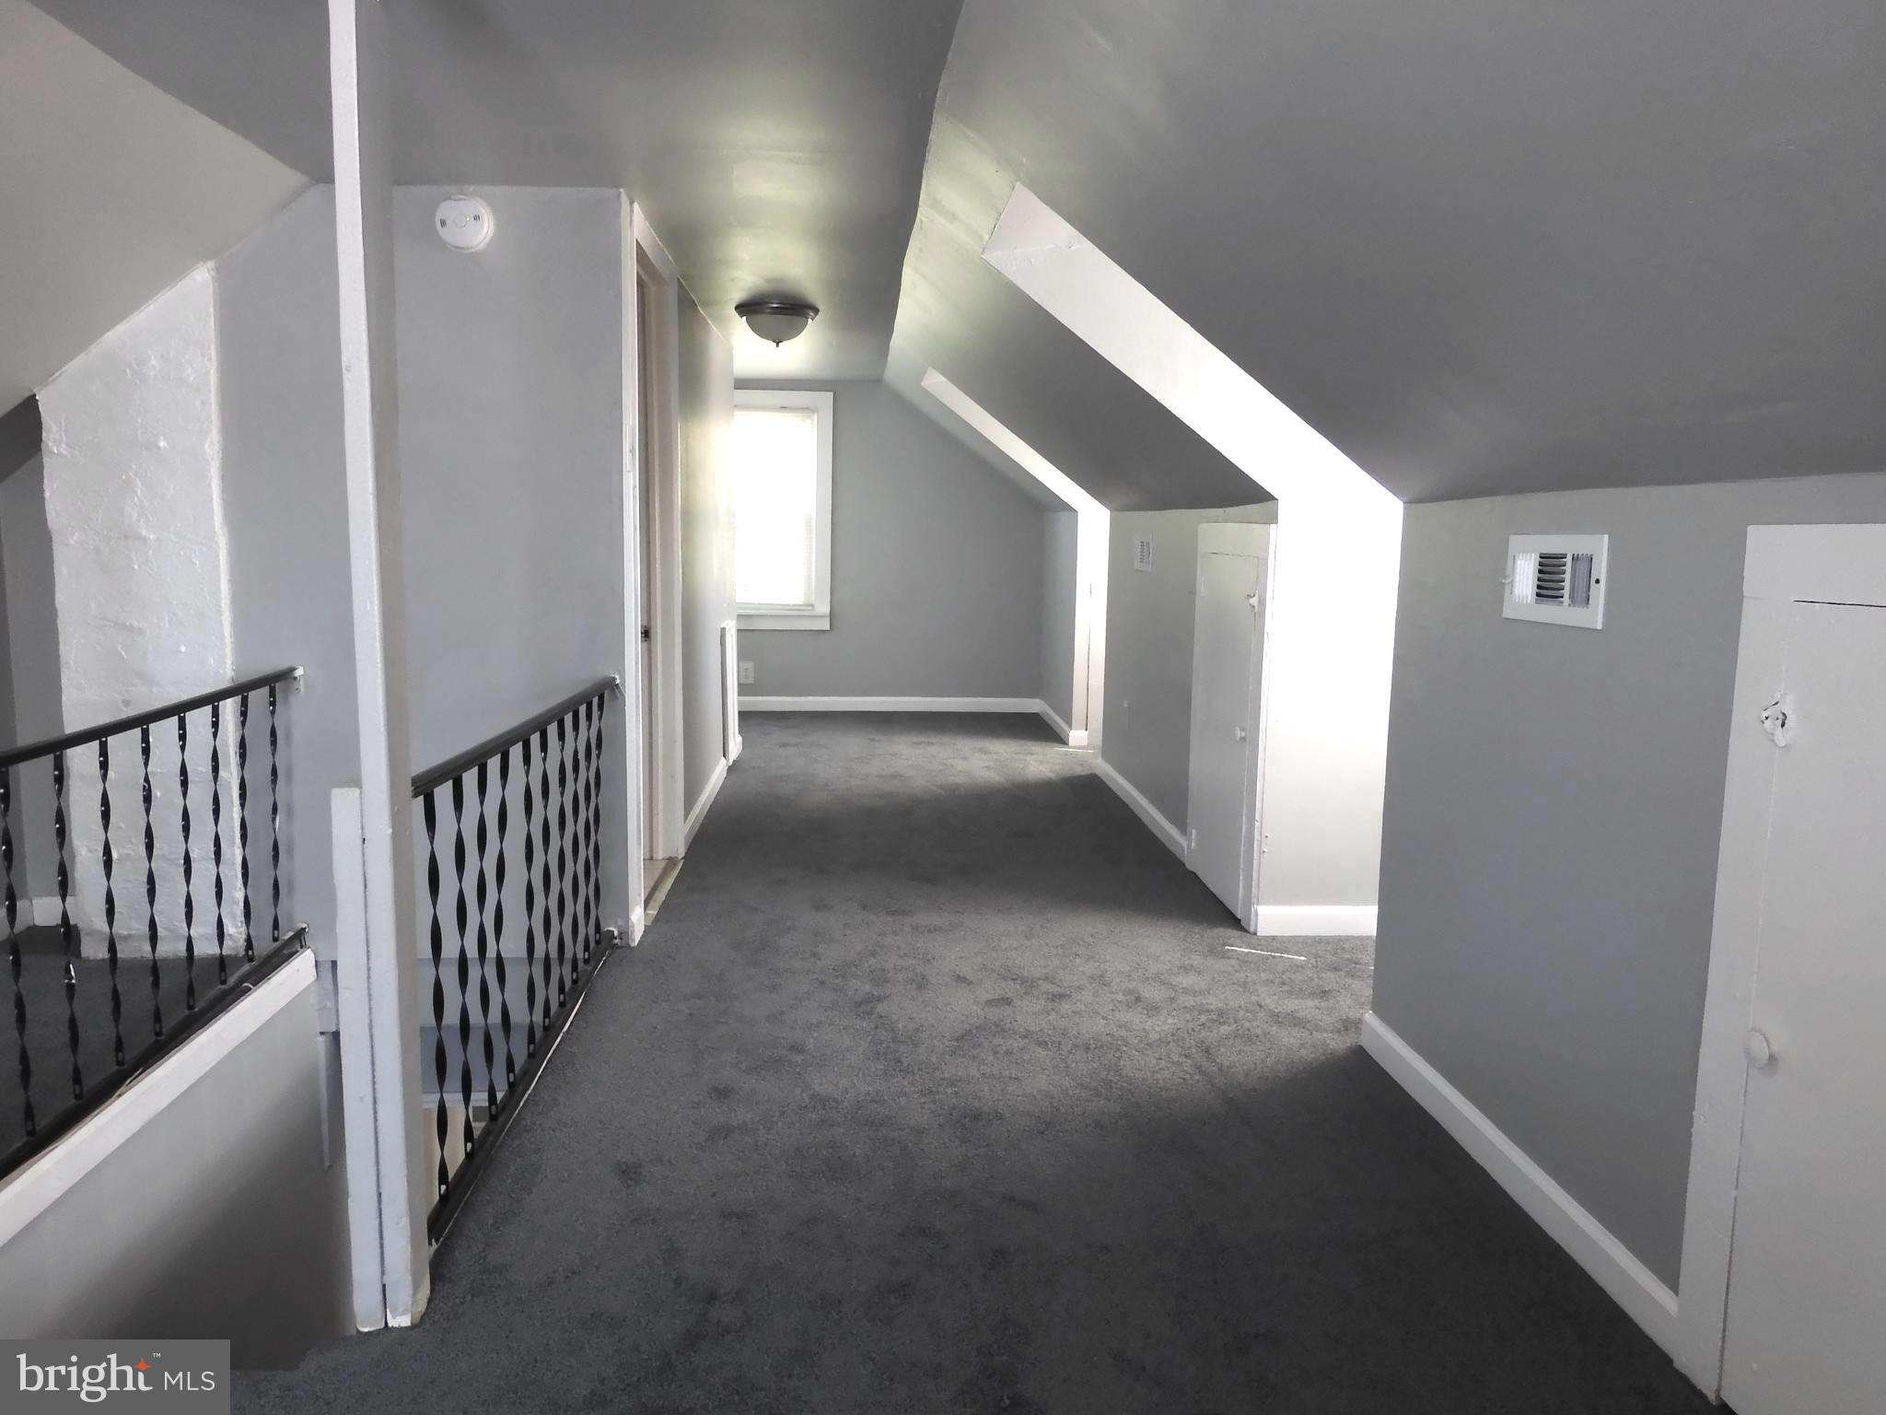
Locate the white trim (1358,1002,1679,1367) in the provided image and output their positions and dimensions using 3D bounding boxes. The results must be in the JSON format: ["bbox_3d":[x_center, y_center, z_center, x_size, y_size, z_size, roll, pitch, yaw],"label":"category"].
[{"bbox_3d":[0.983,0.788,2.360,0.016,0.087,1.124,0,8,-4],"label":"white trim"}]

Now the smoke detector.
[{"bbox_3d":[-1.179,-1.194,3.215,0.138,0.138,0.042,0,8,-4],"label":"smoke detector"}]

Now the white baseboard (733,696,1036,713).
[{"bbox_3d":[-0.319,-0.015,8.040,1.856,0.087,0.016,0,8,-4],"label":"white baseboard"}]

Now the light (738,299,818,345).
[{"bbox_3d":[-0.635,-1.468,5.032,0.323,0.153,0.323,0,8,-4],"label":"light"}]

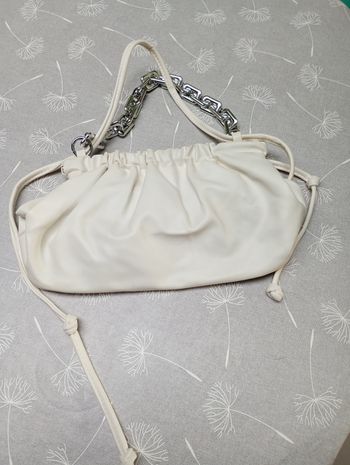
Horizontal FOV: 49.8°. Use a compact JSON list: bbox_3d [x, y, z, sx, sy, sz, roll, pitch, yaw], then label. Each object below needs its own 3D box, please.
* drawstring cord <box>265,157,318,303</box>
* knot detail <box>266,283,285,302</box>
[{"bbox_3d":[0.128,-0.005,0.406,0.063,0.028,0.158,4,68,2],"label":"drawstring cord"},{"bbox_3d":[0.103,0.062,0.388,0.018,0.014,0.019,4,68,2],"label":"knot detail"}]

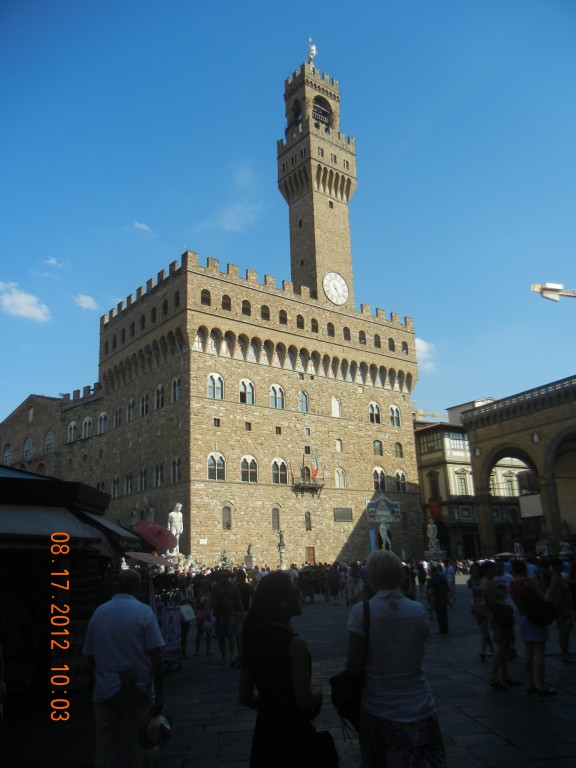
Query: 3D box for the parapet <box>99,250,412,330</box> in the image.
[{"bbox_3d":[-4.489,-9.879,111.299,44.109,3.002,28.249,10,-19,-37],"label":"parapet"}]

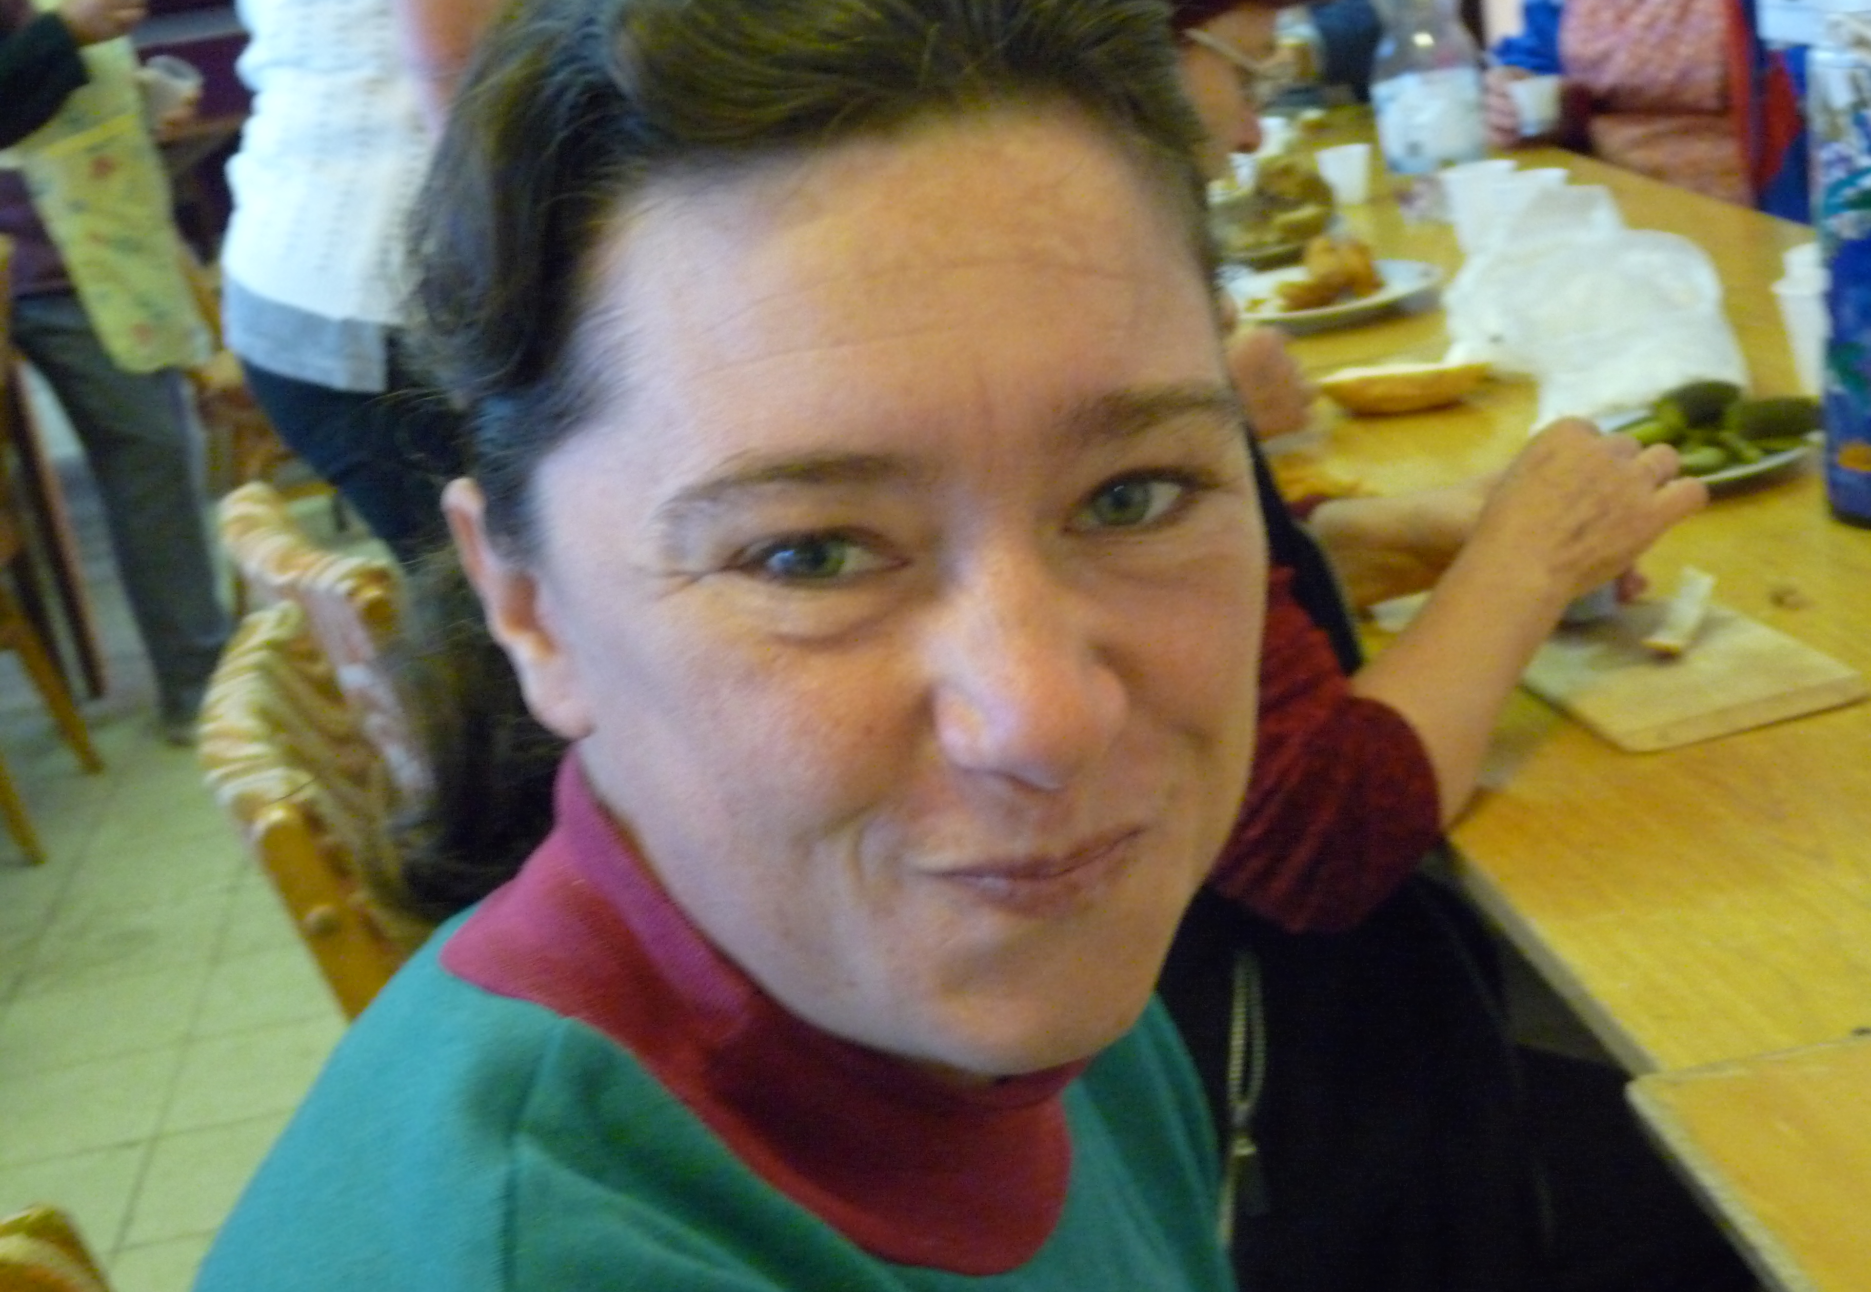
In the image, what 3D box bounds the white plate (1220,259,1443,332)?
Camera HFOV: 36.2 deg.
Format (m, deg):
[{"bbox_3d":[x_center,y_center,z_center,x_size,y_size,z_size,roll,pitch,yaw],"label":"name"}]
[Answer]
[{"bbox_3d":[0.342,-0.320,2.620,0.238,0.025,0.238,-8,16,2],"label":"white plate"}]

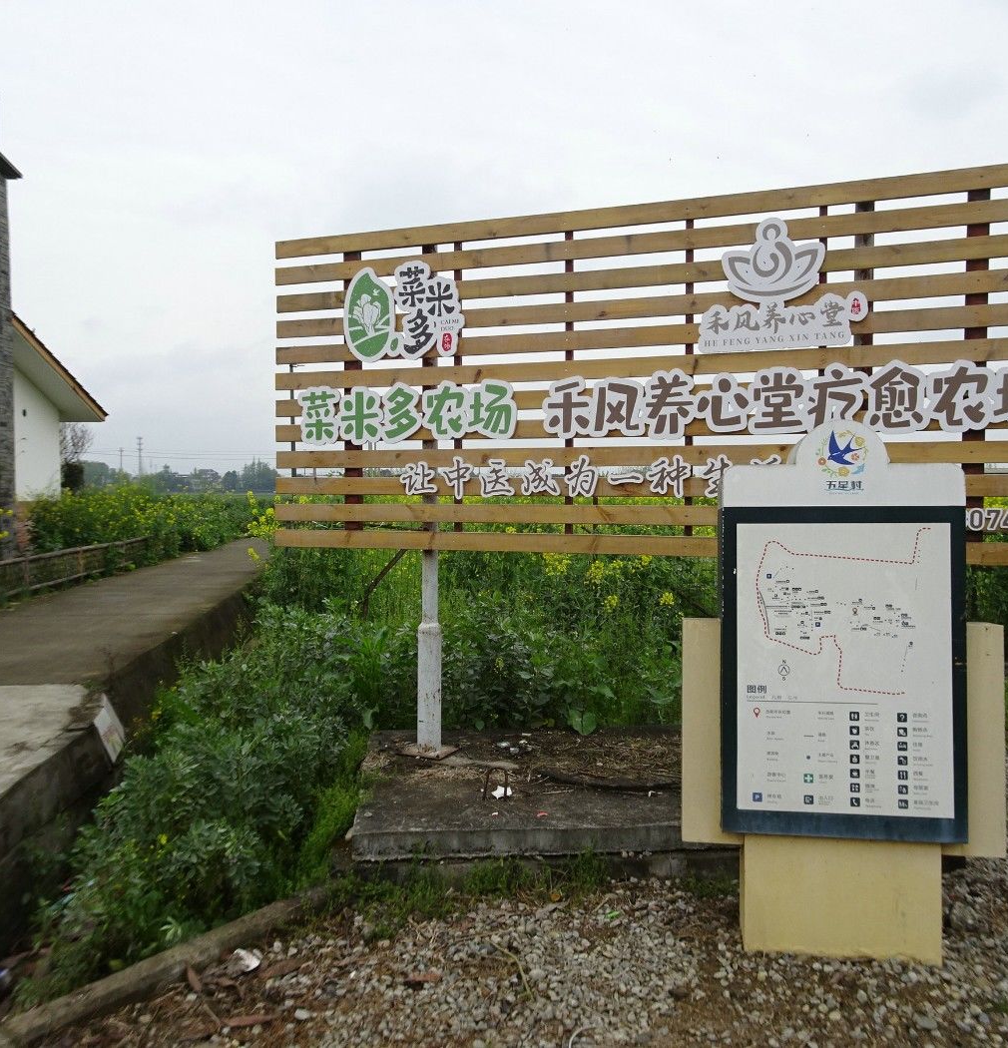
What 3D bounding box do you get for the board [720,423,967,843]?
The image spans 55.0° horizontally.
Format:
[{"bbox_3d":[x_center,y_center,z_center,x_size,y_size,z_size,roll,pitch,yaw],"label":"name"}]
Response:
[{"bbox_3d":[1.095,0.337,3.185,0.760,1.340,0.150,0,-1,8],"label":"board"}]

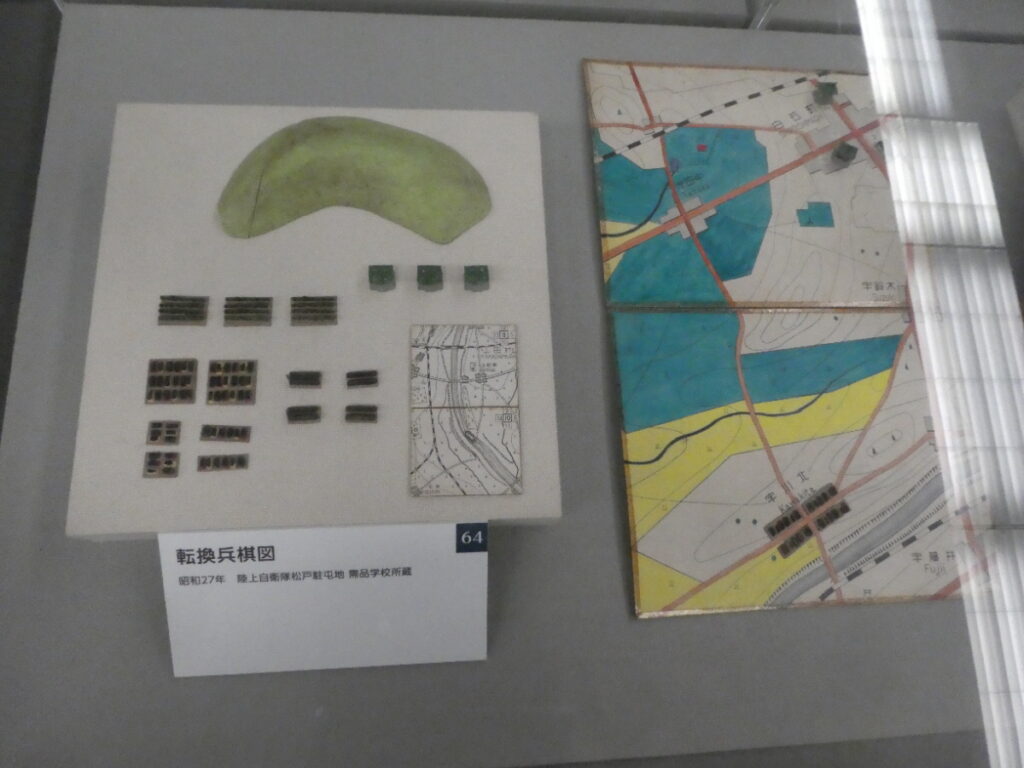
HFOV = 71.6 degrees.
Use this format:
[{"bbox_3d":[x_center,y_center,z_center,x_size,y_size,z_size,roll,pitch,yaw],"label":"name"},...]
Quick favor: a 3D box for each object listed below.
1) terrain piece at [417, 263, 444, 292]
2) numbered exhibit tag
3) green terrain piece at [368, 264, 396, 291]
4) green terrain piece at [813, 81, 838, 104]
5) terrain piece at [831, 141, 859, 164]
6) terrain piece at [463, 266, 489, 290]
[{"bbox_3d":[-0.056,-0.072,0.483,0.017,0.012,0.014,-2,75,-6],"label":"terrain piece"},{"bbox_3d":[-0.116,0.138,0.455,0.200,0.004,0.100,-1,104,-6],"label":"numbered exhibit tag"},{"bbox_3d":[-0.088,-0.072,0.480,0.017,0.012,0.014,-3,75,-6],"label":"green terrain piece"},{"bbox_3d":[0.268,-0.248,0.606,0.016,0.012,0.014,-3,75,-6],"label":"green terrain piece"},{"bbox_3d":[0.279,-0.191,0.592,0.015,0.011,0.015,24,74,1],"label":"terrain piece"},{"bbox_3d":[-0.024,-0.073,0.487,0.017,0.012,0.014,-2,75,-6],"label":"terrain piece"}]

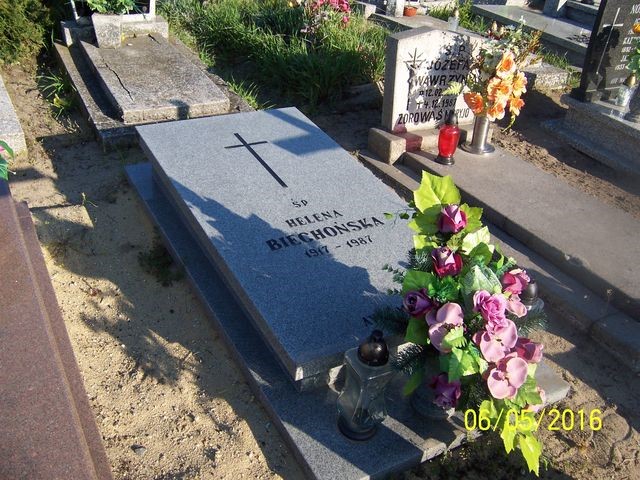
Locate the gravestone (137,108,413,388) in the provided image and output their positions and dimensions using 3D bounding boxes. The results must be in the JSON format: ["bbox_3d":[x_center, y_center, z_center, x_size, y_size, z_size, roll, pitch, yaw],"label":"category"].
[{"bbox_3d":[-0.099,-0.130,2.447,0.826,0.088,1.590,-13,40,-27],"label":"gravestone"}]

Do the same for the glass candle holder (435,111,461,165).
[{"bbox_3d":[0.581,-0.460,2.736,0.093,0.246,0.093,0,35,0],"label":"glass candle holder"}]

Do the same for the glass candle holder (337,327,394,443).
[{"bbox_3d":[0.120,0.391,1.613,0.113,0.346,0.113,-8,35,-18],"label":"glass candle holder"}]

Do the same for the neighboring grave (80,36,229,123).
[{"bbox_3d":[-1.028,-0.992,3.685,0.564,0.088,1.212,-14,38,-24],"label":"neighboring grave"}]

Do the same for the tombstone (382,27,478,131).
[{"bbox_3d":[0.582,-0.799,3.019,0.467,0.481,0.098,-11,36,-16],"label":"tombstone"}]

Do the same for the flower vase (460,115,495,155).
[{"bbox_3d":[0.763,-0.515,2.872,0.152,0.187,0.152,0,35,0],"label":"flower vase"}]

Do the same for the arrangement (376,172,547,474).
[{"bbox_3d":[0.379,0.215,1.670,0.432,0.590,0.373,-11,36,-16],"label":"arrangement"}]

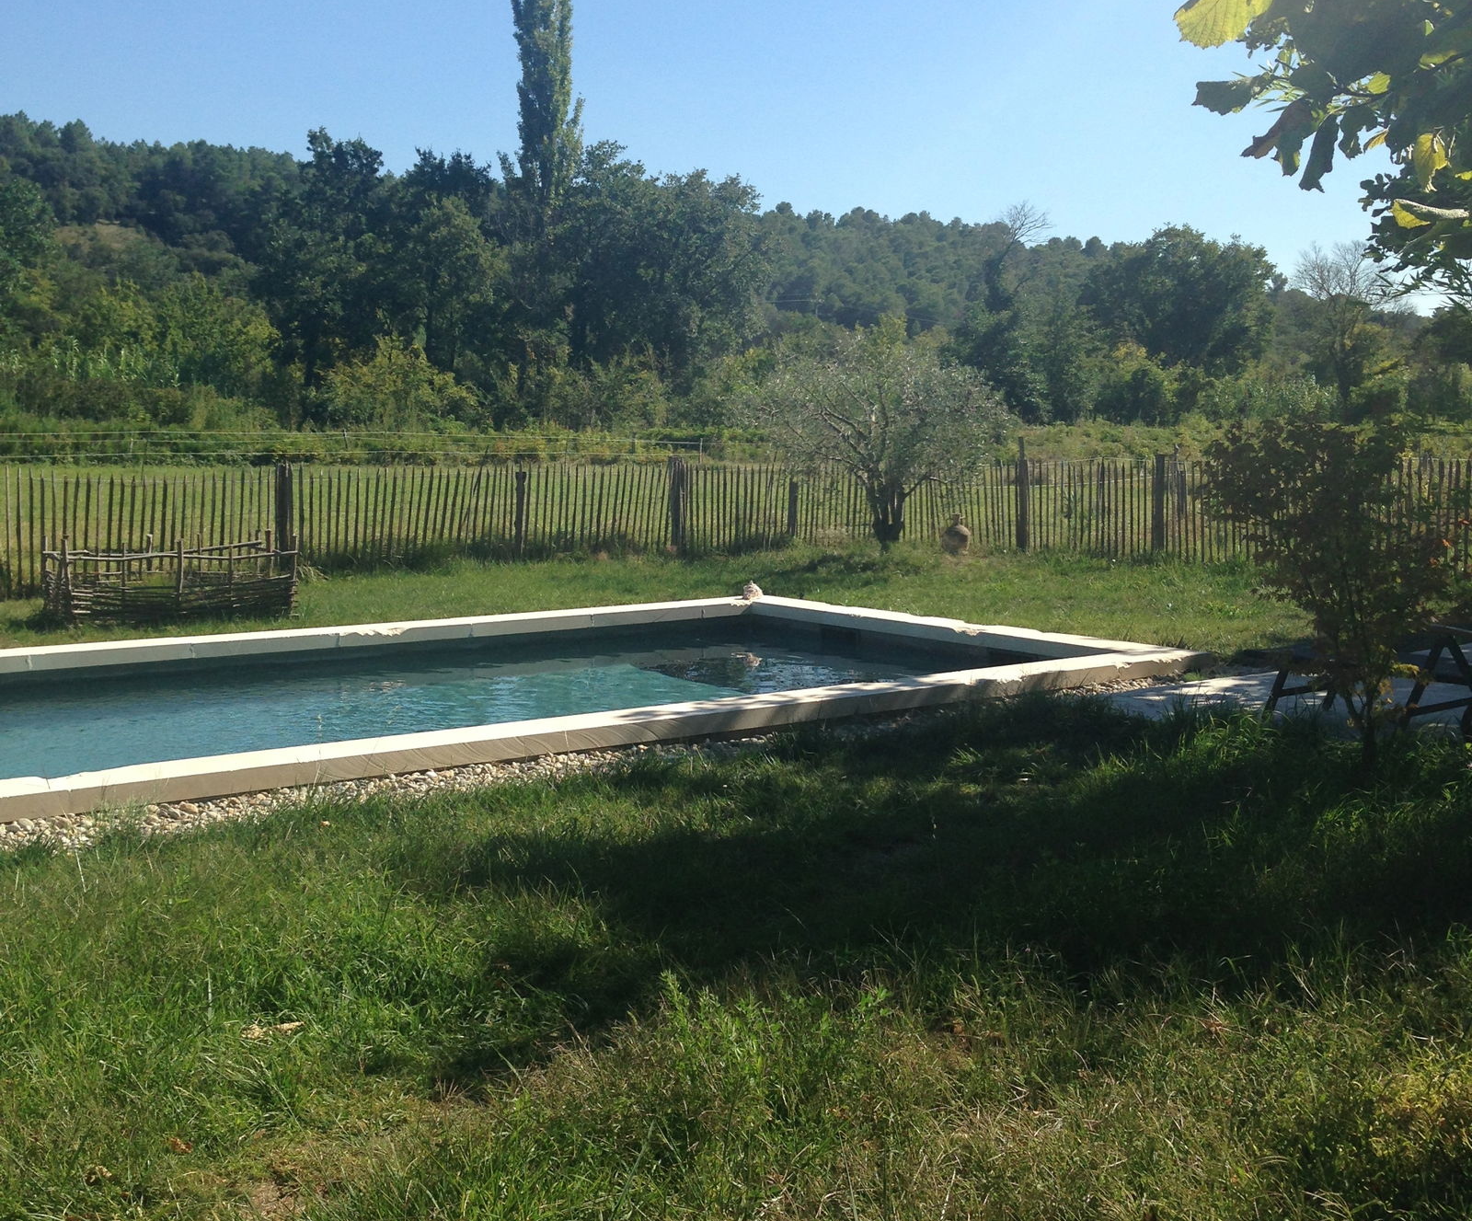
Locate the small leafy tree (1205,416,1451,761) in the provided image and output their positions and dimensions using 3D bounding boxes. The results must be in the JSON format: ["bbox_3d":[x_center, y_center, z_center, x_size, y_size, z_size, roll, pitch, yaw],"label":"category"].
[{"bbox_3d":[2.670,-0.086,8.420,1.100,1.570,1.050,0,6,0],"label":"small leafy tree"}]

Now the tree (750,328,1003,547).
[{"bbox_3d":[1.650,-1.980,21.300,2.920,2.550,2.700,0,6,0],"label":"tree"}]

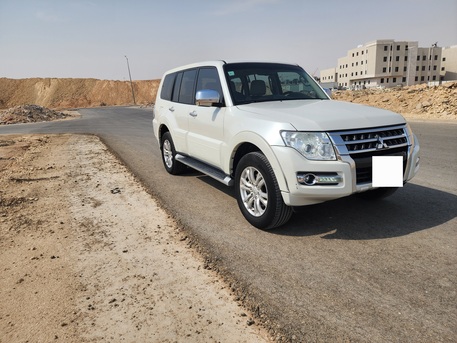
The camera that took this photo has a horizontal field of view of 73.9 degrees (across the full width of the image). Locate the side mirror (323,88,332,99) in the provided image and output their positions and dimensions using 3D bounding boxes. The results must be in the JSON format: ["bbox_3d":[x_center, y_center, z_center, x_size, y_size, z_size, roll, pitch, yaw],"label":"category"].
[{"bbox_3d":[1.413,-1.095,4.390,0.250,0.200,0.150,-9,15,-27],"label":"side mirror"}]

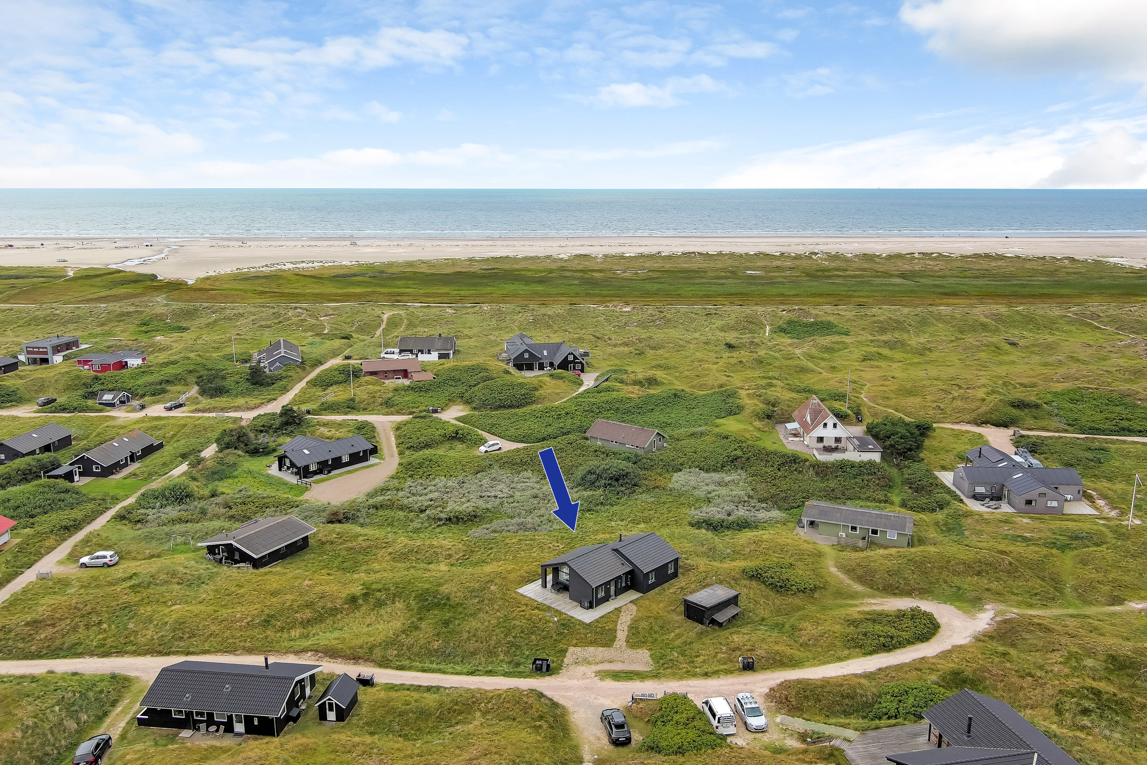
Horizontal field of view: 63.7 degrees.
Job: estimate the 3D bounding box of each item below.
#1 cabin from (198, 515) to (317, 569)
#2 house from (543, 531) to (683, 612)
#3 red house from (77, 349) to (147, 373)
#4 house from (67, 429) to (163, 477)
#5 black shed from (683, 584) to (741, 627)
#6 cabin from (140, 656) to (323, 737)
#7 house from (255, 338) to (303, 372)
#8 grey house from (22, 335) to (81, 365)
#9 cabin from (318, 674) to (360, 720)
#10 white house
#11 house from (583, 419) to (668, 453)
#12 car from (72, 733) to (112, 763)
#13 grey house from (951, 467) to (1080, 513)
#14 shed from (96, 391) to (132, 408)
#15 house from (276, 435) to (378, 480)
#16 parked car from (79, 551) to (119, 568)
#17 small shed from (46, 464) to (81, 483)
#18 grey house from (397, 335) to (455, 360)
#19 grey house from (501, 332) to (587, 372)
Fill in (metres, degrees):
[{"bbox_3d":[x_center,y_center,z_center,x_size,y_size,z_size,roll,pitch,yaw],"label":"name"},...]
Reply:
[{"bbox_3d":[-40.365,20.063,118.705,10.200,3.400,10.100,7,14,28],"label":"cabin"},{"bbox_3d":[4.483,21.298,108.418,9.890,4.570,13.370,11,16,42],"label":"house"},{"bbox_3d":[-118.820,-5.429,236.830,16.450,3.550,12.390,0,12,0],"label":"red house"},{"bbox_3d":[-78.401,11.738,158.408,7.050,4.040,17.180,1,12,5],"label":"house"},{"bbox_3d":[15.588,24.612,101.605,5.560,2.320,4.300,-11,16,-41],"label":"black shed"},{"bbox_3d":[-32.350,28.720,87.710,13.600,4.300,9.650,2,12,8],"label":"cabin"},{"bbox_3d":[-77.680,-7.280,243.830,10.800,4.700,23.700,-4,13,-17],"label":"house"},{"bbox_3d":[-138.280,-8.410,245.520,7.700,5.200,13.100,1,12,2],"label":"grey house"},{"bbox_3d":[-21.398,28.676,84.090,2.740,2.670,3.870,1,12,7],"label":"cabin"},{"bbox_3d":[47.480,8.170,171.740,13.000,6.500,24.200,1,12,3],"label":"white house"},{"bbox_3d":[9.456,9.477,163.365,12.750,4.100,6.970,9,15,38],"label":"house"},{"bbox_3d":[-41.500,31.600,79.600,1.860,1.550,4.650,-2,12,-10],"label":"car"},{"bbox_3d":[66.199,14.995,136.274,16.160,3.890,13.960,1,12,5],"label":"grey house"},{"bbox_3d":[-96.133,3.219,194.189,5.000,2.800,5.600,3,12,12],"label":"shed"},{"bbox_3d":[-43.220,11.770,158.200,11.600,4.100,16.300,10,16,40],"label":"house"},{"bbox_3d":[-59.617,22.195,115.969,4.500,1.670,1.890,0,12,1],"label":"parked car"},{"bbox_3d":[-79.720,14.760,144.490,2.600,2.350,4.350,1,12,5],"label":"small shed"},{"bbox_3d":[-39.400,-9.670,249.290,14.600,5.100,11.000,0,12,0],"label":"grey house"},{"bbox_3d":[-8.140,-7.690,240.950,19.500,6.700,24.000,-2,12,-9],"label":"grey house"}]

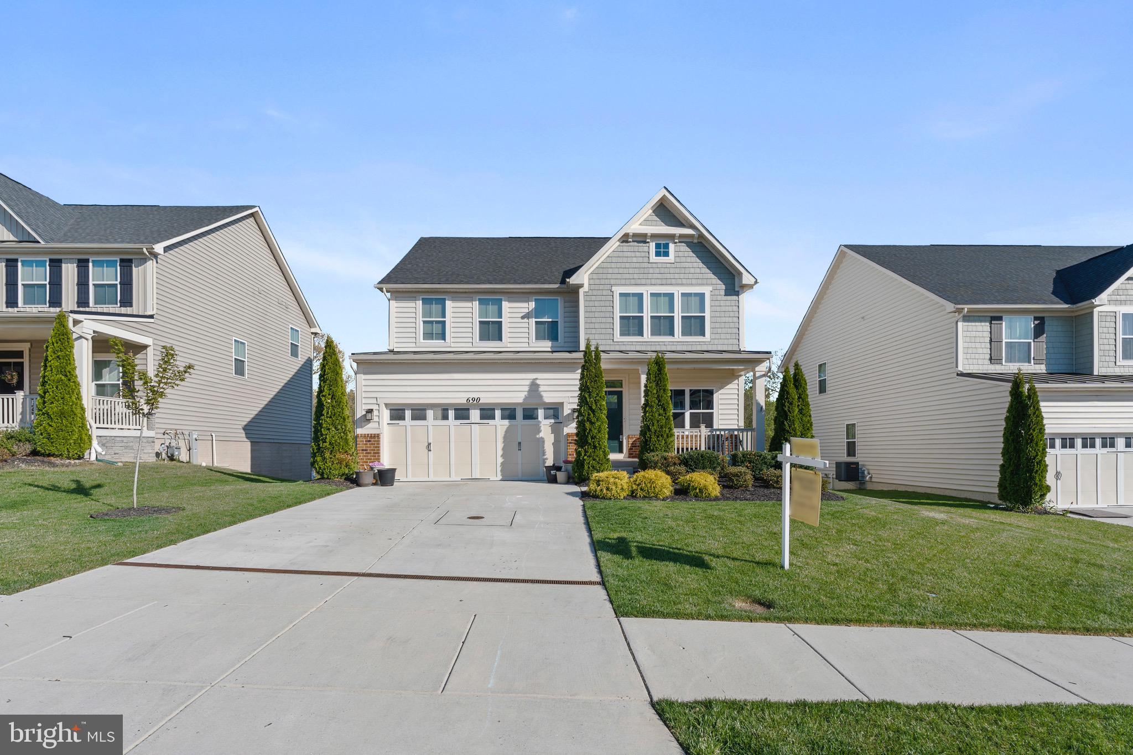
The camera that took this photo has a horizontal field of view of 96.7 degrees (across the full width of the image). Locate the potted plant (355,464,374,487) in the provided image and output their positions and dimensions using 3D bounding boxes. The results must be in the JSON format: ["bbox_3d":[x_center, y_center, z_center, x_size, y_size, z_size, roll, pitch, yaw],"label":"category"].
[{"bbox_3d":[-5.200,2.531,13.000,0.480,0.560,0.480,0,-2,0],"label":"potted plant"}]

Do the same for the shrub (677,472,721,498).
[{"bbox_3d":[2.917,2.382,11.100,0.950,0.580,0.920,0,-2,0],"label":"shrub"}]

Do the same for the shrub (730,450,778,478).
[{"bbox_3d":[4.838,2.239,12.950,1.220,0.730,1.100,0,-2,0],"label":"shrub"}]

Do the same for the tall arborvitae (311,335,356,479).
[{"bbox_3d":[-6.057,0.783,13.100,1.080,3.720,1.050,0,-2,0],"label":"tall arborvitae"}]

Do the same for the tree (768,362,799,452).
[{"bbox_3d":[5.980,1.189,13.800,0.920,3.100,0.920,0,-4,-1],"label":"tree"}]

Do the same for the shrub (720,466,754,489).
[{"bbox_3d":[4.112,2.415,12.150,0.810,0.560,0.800,0,-2,0],"label":"shrub"}]

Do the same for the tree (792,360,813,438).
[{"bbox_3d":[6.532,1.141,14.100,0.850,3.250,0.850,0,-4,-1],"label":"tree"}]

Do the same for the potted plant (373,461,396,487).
[{"bbox_3d":[-4.733,2.500,13.100,0.550,0.650,0.520,0,-4,-1],"label":"potted plant"}]

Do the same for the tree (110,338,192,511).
[{"bbox_3d":[-7.734,0.860,9.400,1.450,3.120,1.350,0,-2,0],"label":"tree"}]

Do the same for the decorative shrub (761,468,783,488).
[{"bbox_3d":[5.030,2.446,12.200,0.620,0.500,0.600,0,-4,-1],"label":"decorative shrub"}]

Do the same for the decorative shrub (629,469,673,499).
[{"bbox_3d":[1.931,2.427,11.500,0.990,0.680,0.950,0,-4,-1],"label":"decorative shrub"}]

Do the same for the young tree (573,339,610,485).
[{"bbox_3d":[0.651,0.880,13.000,0.960,3.660,0.920,0,-2,0],"label":"young tree"}]

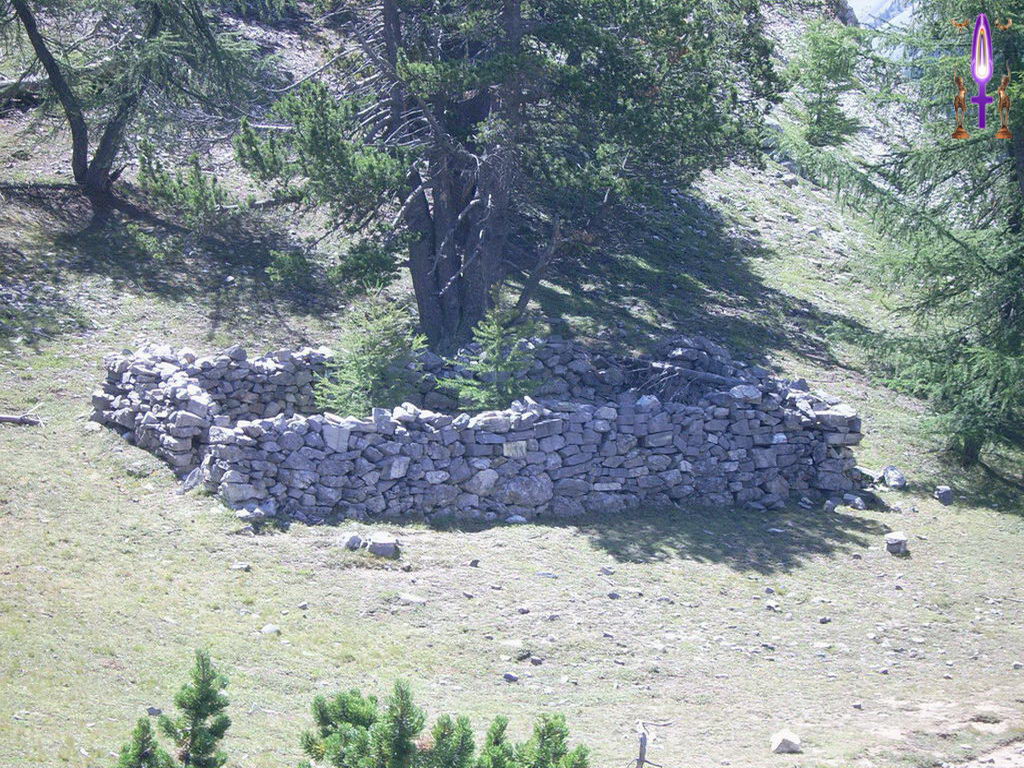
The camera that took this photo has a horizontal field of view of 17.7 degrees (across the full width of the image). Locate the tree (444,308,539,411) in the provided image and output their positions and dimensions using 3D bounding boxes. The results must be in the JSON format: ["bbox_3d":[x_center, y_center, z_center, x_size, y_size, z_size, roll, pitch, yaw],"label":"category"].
[{"bbox_3d":[-0.271,-0.020,43.400,1.240,1.900,1.200,0,8,0],"label":"tree"}]

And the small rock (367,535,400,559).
[{"bbox_3d":[-1.507,1.905,38.500,0.380,0.240,0.320,0,8,0],"label":"small rock"}]

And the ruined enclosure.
[{"bbox_3d":[-0.720,0.428,43.750,9.000,1.400,6.600,-2,8,-12],"label":"ruined enclosure"}]

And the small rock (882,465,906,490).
[{"bbox_3d":[4.869,1.190,41.800,0.300,0.300,0.280,0,8,0],"label":"small rock"}]

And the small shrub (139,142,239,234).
[{"bbox_3d":[-5.517,-3.334,56.000,1.700,1.450,1.400,0,8,0],"label":"small shrub"}]

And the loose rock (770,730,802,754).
[{"bbox_3d":[2.591,3.385,31.000,0.290,0.190,0.250,0,8,0],"label":"loose rock"}]

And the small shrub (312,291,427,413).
[{"bbox_3d":[-1.870,-0.099,43.400,1.480,2.150,1.450,0,8,0],"label":"small shrub"}]

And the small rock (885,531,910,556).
[{"bbox_3d":[4.520,1.870,38.500,0.290,0.250,0.270,0,8,0],"label":"small rock"}]

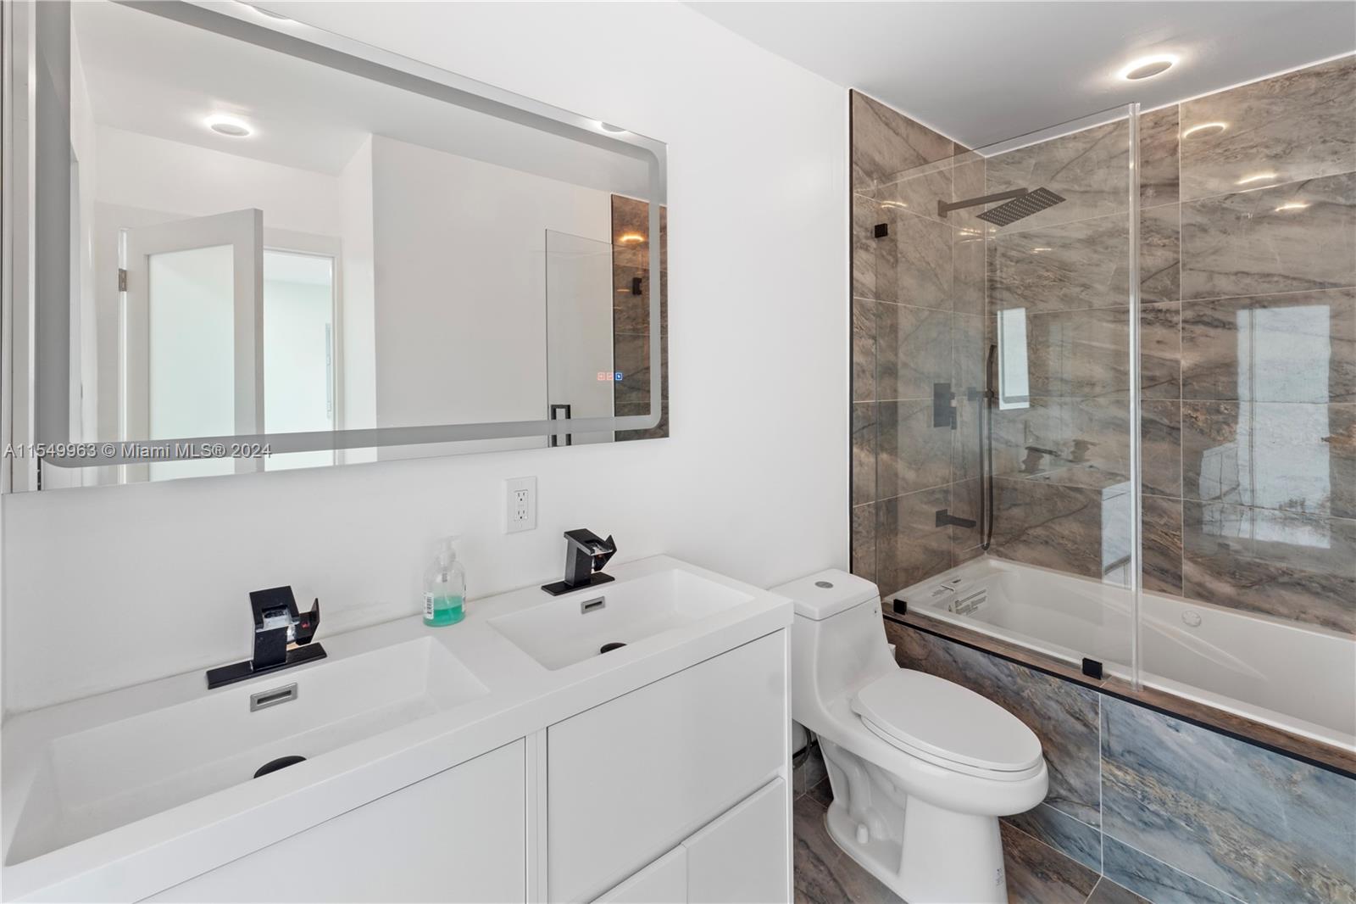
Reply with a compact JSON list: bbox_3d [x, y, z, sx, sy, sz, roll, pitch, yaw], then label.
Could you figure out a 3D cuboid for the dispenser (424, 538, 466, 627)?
[{"bbox_3d":[-0.473,0.254,1.147,0.083,0.172,0.080,-4,6,-39],"label":"dispenser"}]

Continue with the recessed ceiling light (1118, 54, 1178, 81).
[{"bbox_3d":[1.681,-1.361,2.018,0.165,0.025,0.165,-4,6,-39],"label":"recessed ceiling light"}]

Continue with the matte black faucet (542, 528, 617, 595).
[{"bbox_3d":[-0.210,0.257,1.318,0.162,0.122,0.142,-4,6,-39],"label":"matte black faucet"}]

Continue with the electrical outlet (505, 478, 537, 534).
[{"bbox_3d":[-0.356,0.123,1.295,0.076,0.121,0.010,-4,6,-39],"label":"electrical outlet"}]

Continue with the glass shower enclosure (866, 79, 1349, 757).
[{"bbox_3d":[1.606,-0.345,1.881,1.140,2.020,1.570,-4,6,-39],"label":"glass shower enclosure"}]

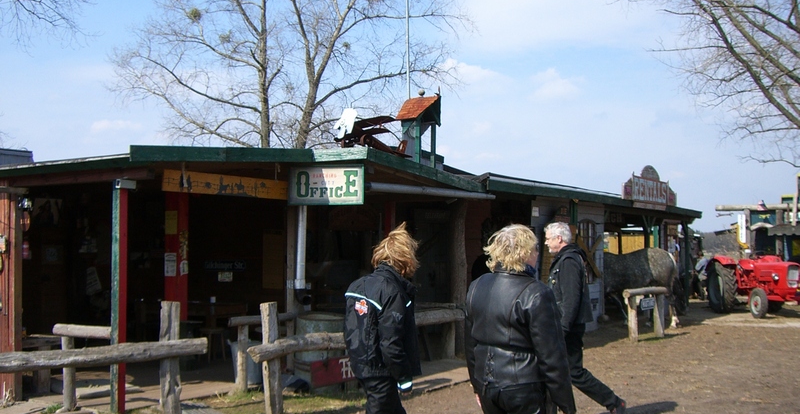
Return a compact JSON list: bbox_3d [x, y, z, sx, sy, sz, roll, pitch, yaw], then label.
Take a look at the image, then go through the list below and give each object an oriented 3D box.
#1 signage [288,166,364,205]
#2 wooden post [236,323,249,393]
[{"bbox_3d":[-0.745,-0.215,8.900,0.910,0.400,0.050,-1,-3,29],"label":"signage"},{"bbox_3d":[-1.677,1.613,9.350,0.110,0.760,0.110,0,-2,0],"label":"wooden post"}]

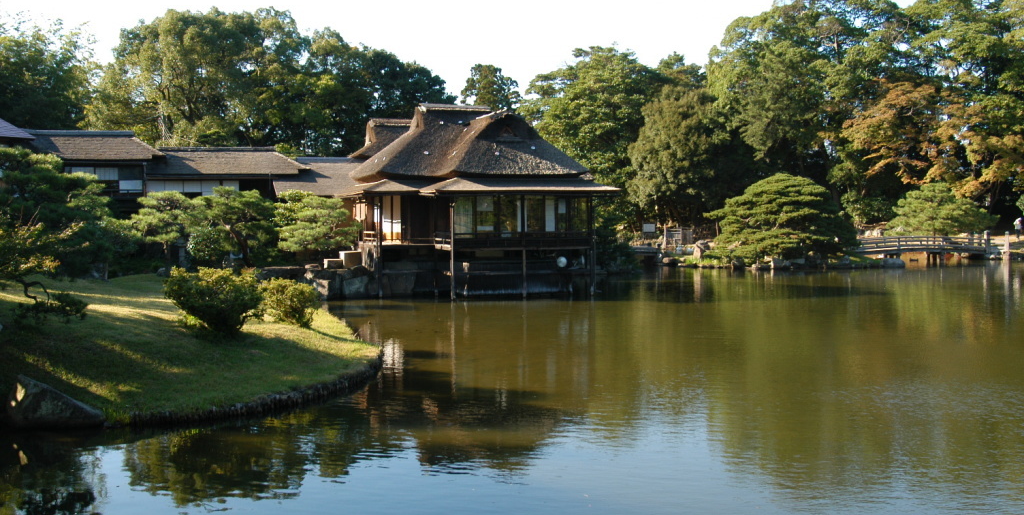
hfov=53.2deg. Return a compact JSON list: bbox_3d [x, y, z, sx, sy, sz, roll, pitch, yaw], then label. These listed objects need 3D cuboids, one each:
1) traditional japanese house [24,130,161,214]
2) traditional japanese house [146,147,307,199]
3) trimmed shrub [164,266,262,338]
[{"bbox_3d":[-19.060,-3.689,46.600,6.200,4.300,5.000,-1,2,-18],"label":"traditional japanese house"},{"bbox_3d":[-13.335,-3.399,48.300,7.200,3.700,5.000,-1,2,-18],"label":"traditional japanese house"},{"bbox_3d":[-6.535,0.974,22.400,2.100,1.450,1.900,-1,2,-17],"label":"trimmed shrub"}]

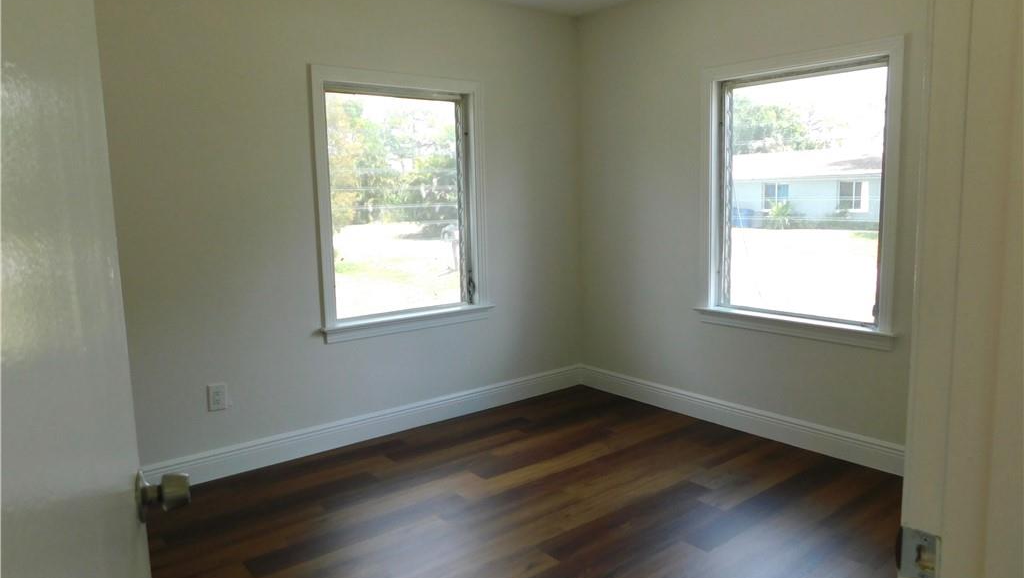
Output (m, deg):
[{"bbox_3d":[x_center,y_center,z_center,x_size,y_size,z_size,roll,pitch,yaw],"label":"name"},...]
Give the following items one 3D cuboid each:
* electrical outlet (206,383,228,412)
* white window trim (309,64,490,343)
[{"bbox_3d":[-1.364,0.503,3.167,0.075,0.118,0.012,-7,10,-38],"label":"electrical outlet"},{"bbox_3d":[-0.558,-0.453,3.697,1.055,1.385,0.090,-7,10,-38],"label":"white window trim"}]

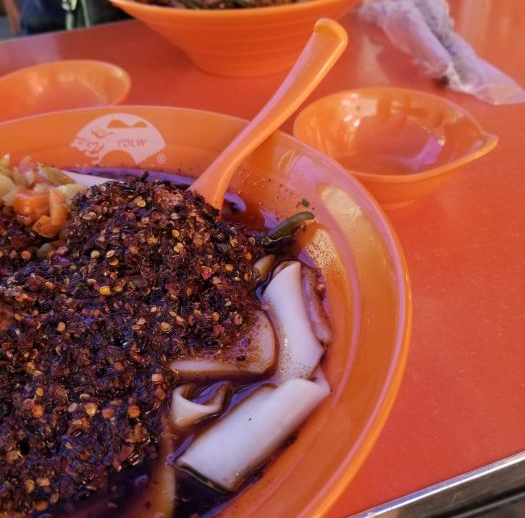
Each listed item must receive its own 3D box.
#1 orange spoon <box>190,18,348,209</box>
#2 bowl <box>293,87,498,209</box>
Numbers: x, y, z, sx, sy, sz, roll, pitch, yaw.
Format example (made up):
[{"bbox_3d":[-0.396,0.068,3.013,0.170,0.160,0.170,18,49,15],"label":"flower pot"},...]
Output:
[{"bbox_3d":[-0.014,-0.043,0.250,0.043,0.033,0.161,38,89,35],"label":"orange spoon"},{"bbox_3d":[0.079,-0.065,0.330,0.119,0.038,0.108,11,45,15],"label":"bowl"}]

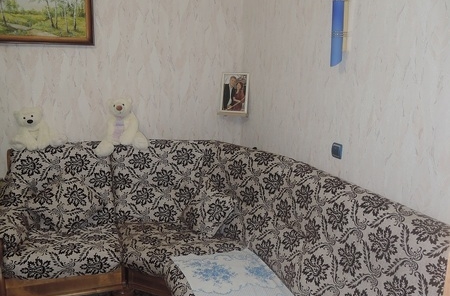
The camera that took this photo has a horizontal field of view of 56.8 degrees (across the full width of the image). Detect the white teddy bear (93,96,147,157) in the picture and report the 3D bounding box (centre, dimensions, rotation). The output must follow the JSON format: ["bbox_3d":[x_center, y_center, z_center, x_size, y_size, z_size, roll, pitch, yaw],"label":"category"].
[{"bbox_3d":[-0.757,-0.163,3.056,0.385,0.405,0.250,-3,12,-18],"label":"white teddy bear"}]

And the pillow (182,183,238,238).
[{"bbox_3d":[-0.100,0.399,2.680,0.300,0.300,0.120,38,0,18],"label":"pillow"}]

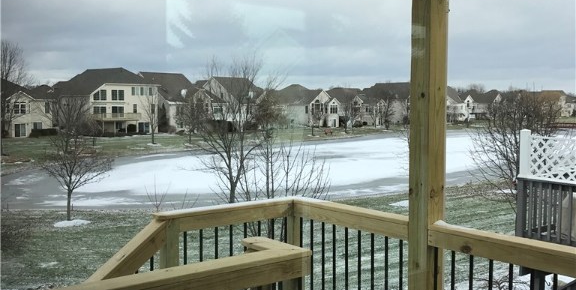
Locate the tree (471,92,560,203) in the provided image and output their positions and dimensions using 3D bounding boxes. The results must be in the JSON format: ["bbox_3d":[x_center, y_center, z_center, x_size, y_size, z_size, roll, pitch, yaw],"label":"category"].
[{"bbox_3d":[9.101,0.631,24.466,3.888,5.613,3.771,1,4,20],"label":"tree"}]

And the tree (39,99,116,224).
[{"bbox_3d":[-9.599,0.640,28.141,3.373,5.569,3.272,-1,4,-19],"label":"tree"}]

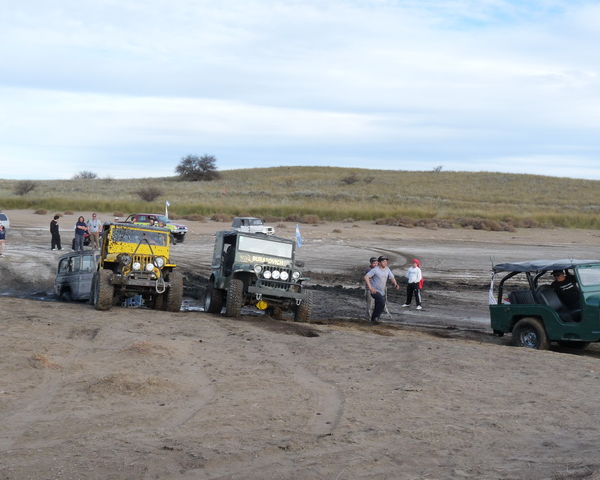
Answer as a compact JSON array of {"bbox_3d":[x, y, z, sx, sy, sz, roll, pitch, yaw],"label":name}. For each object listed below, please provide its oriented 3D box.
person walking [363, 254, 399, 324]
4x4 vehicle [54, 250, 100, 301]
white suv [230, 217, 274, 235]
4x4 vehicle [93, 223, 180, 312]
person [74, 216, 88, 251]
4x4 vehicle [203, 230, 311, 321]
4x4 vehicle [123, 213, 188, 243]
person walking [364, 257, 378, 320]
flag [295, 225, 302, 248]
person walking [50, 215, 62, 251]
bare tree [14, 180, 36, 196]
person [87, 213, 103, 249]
[{"bbox_3d":[1.984,1.217,21.600,0.750,1.680,0.550,-3,5,-35],"label":"person walking"},{"bbox_3d":[-5.595,1.159,25.400,1.650,1.750,3.500,-3,1,-36],"label":"4x4 vehicle"},{"bbox_3d":[-3.310,-0.789,62.500,3.400,1.700,1.550,3,5,35],"label":"white suv"},{"bbox_3d":[-3.832,0.633,20.800,1.750,1.900,3.350,4,-1,-17],"label":"4x4 vehicle"},{"bbox_3d":[-10.463,-0.335,42.500,0.580,1.660,0.400,-1,4,-20],"label":"person"},{"bbox_3d":[-1.016,0.808,20.500,1.730,1.870,3.400,6,-2,-20],"label":"4x4 vehicle"},{"bbox_3d":[-8.621,-0.637,50.500,4.700,1.800,1.750,2,4,27],"label":"4x4 vehicle"},{"bbox_3d":[1.837,1.259,22.800,0.500,1.670,0.380,-2,4,-30],"label":"person walking"},{"bbox_3d":[-0.023,-0.080,20.300,0.160,0.550,0.100,-7,4,0],"label":"flag"},{"bbox_3d":[-11.591,-0.357,42.300,0.450,1.720,0.480,1,4,18],"label":"person walking"},{"bbox_3d":[-40.208,-7.544,130.000,2.900,2.300,2.800,0,4,0],"label":"bare tree"},{"bbox_3d":[-9.826,-0.407,42.500,0.620,1.760,0.350,-1,4,-14],"label":"person"}]

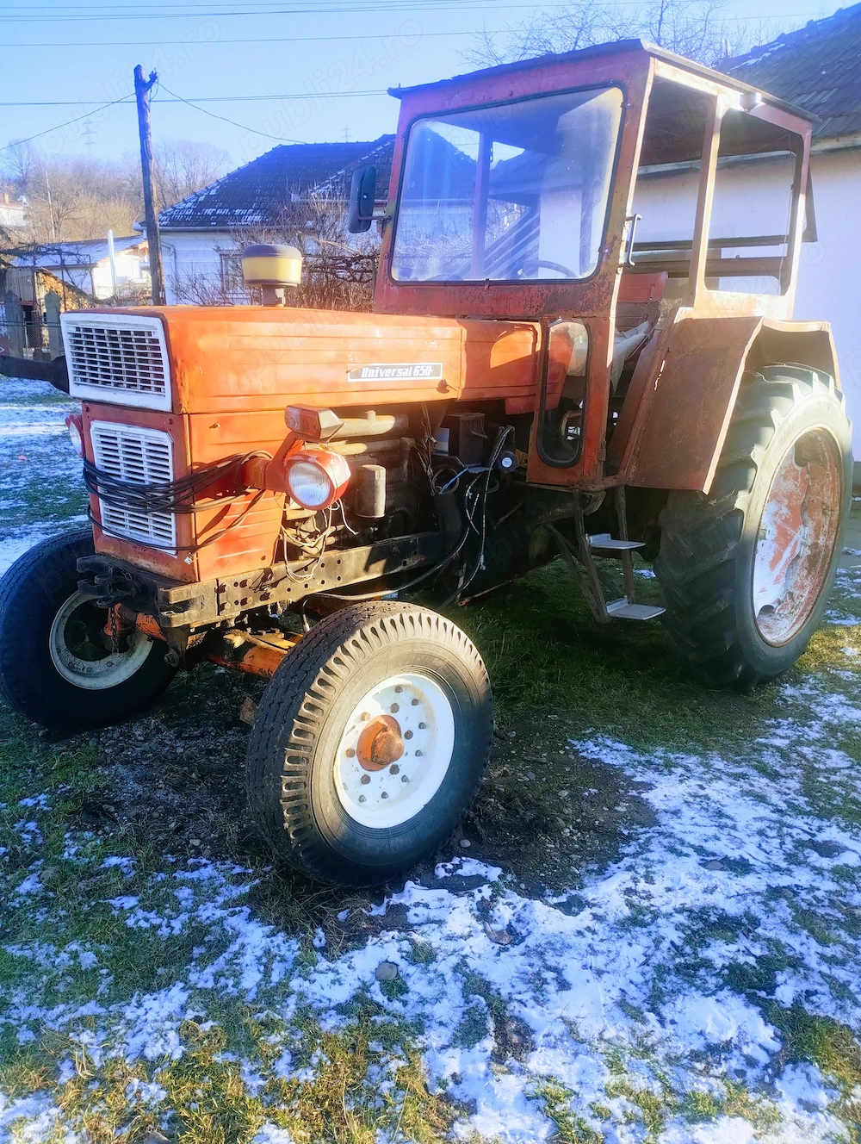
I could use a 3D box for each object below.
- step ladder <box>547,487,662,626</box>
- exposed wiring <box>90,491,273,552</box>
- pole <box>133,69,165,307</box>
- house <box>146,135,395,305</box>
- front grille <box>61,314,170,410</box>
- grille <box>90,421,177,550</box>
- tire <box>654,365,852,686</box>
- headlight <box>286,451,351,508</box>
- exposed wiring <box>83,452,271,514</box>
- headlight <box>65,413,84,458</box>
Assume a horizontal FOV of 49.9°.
[{"bbox_3d":[0.719,-0.089,3.631,0.430,0.550,0.390,14,19,39],"label":"step ladder"},{"bbox_3d":[-0.826,-0.200,2.943,0.700,0.190,0.290,14,19,39],"label":"exposed wiring"},{"bbox_3d":[-5.403,-6.727,18.129,0.330,5.731,0.280,-1,15,0],"label":"pole"},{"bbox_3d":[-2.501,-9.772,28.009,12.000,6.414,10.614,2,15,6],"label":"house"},{"bbox_3d":[-0.930,-0.631,2.759,0.550,0.255,0.045,14,19,39],"label":"front grille"},{"bbox_3d":[-0.923,-0.269,2.877,0.420,0.365,0.040,14,19,39],"label":"grille"},{"bbox_3d":[1.556,-0.182,4.292,0.340,1.480,1.480,14,19,39],"label":"tire"},{"bbox_3d":[-0.313,-0.269,2.612,0.168,0.168,0.125,9,32,26],"label":"headlight"},{"bbox_3d":[-0.836,-0.298,2.902,0.760,0.225,0.260,14,19,39],"label":"exposed wiring"},{"bbox_3d":[-1.269,-0.518,3.461,0.125,0.168,0.168,-22,26,-34],"label":"headlight"}]

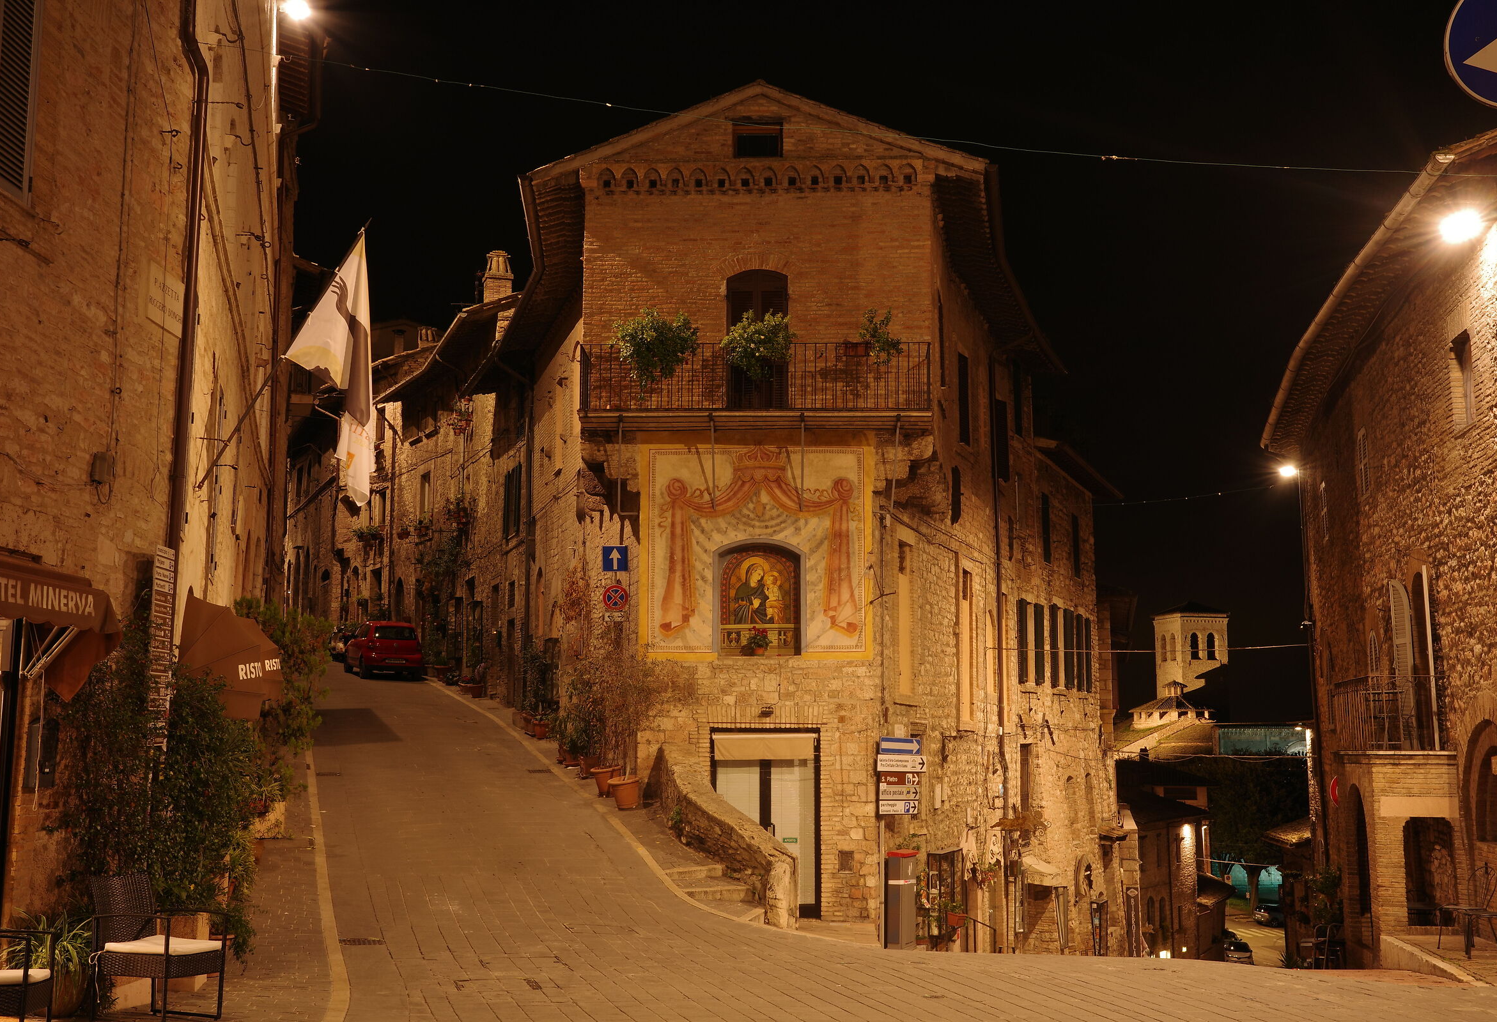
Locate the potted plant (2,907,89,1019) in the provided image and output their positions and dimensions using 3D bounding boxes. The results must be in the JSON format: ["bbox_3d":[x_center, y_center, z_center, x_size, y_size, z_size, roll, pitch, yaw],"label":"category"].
[{"bbox_3d":[-4.595,2.978,11.200,0.560,0.680,0.560,4,-11,-22],"label":"potted plant"}]

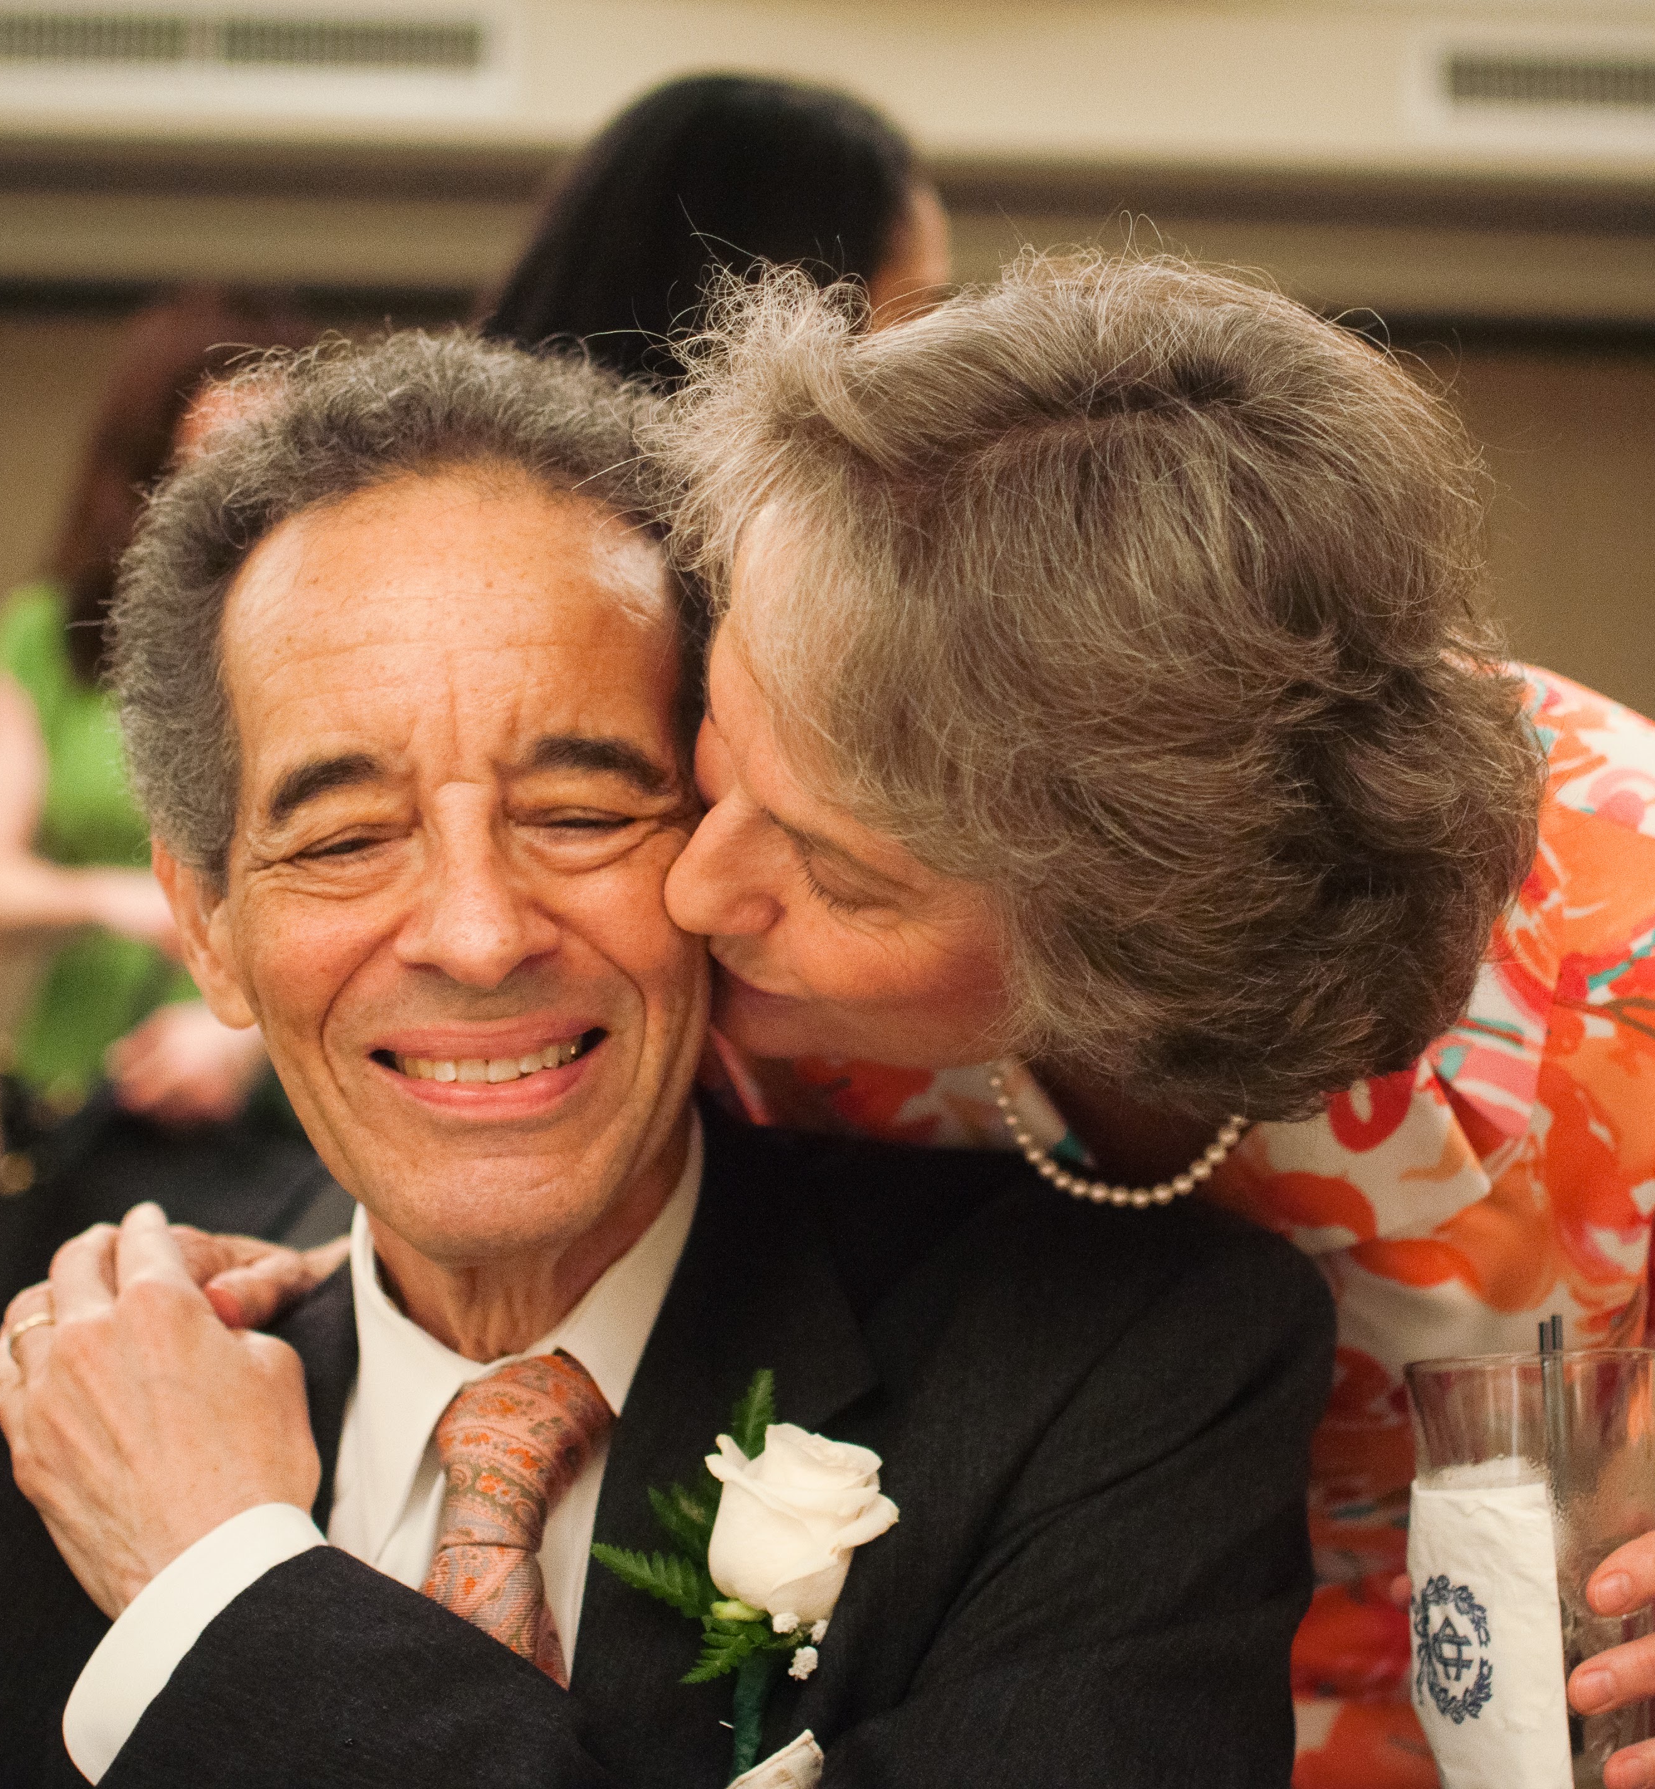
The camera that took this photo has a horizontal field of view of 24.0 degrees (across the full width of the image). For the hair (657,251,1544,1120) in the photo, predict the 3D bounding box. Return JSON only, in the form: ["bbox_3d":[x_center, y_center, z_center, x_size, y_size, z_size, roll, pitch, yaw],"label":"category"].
[{"bbox_3d":[0.076,-0.057,1.080,0.245,0.245,0.205,-15,33,-15],"label":"hair"}]

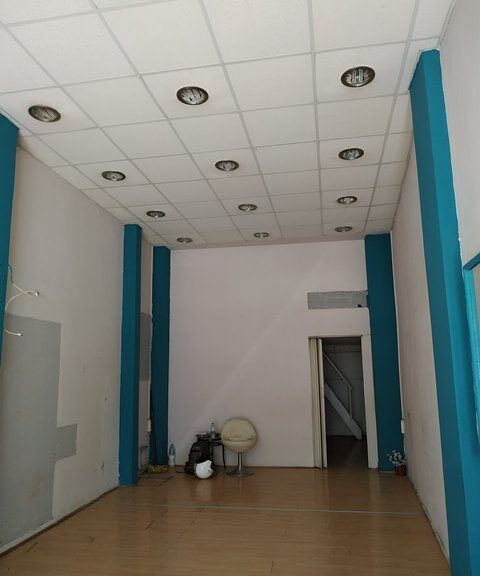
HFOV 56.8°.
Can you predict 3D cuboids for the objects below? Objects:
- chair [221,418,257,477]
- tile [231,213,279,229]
[{"bbox_3d":[-0.004,2.362,6.623,0.540,0.794,0.520,-1,-10,5],"label":"chair"},{"bbox_3d":[0.212,-0.947,6.168,0.600,0.030,0.590,-2,-10,11],"label":"tile"}]

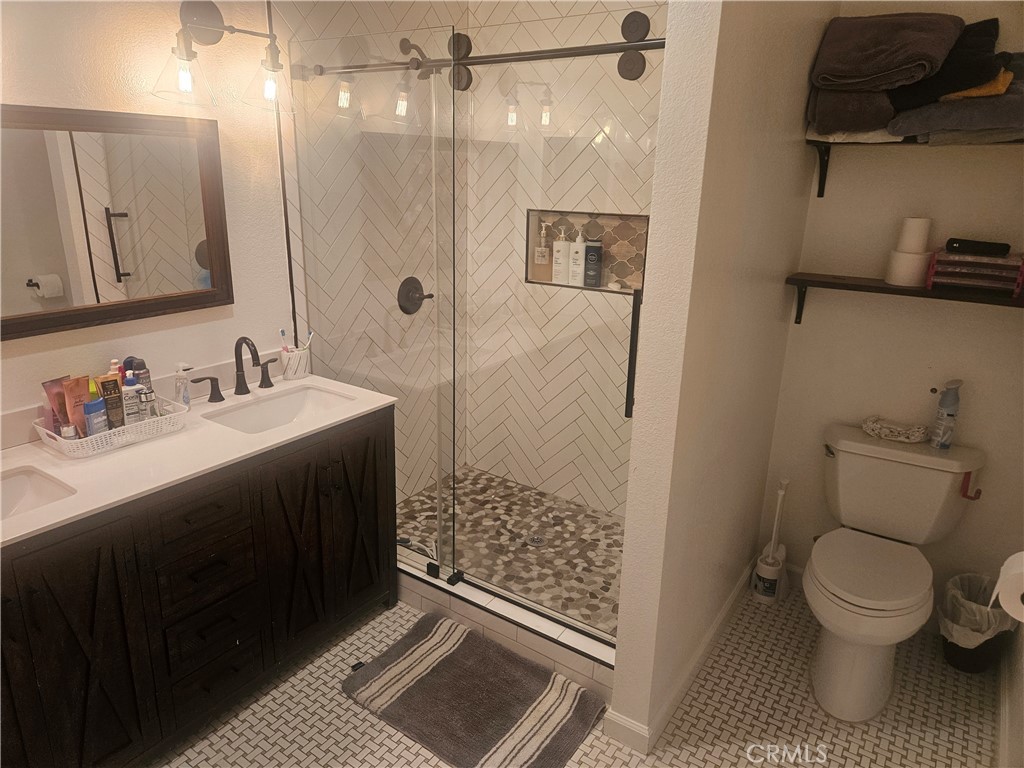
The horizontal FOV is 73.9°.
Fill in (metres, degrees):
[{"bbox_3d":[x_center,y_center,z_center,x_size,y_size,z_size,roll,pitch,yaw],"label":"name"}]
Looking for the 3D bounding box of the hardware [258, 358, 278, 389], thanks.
[{"bbox_3d":[-0.892,-0.041,2.503,0.054,0.091,0.093,12,20,31],"label":"hardware"}]

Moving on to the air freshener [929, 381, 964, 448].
[{"bbox_3d":[1.512,0.104,2.365,0.064,0.244,0.062,-10,21,-31],"label":"air freshener"}]

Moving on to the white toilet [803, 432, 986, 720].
[{"bbox_3d":[1.221,0.612,2.282,0.477,0.719,0.689,12,20,31],"label":"white toilet"}]

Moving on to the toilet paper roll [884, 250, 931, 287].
[{"bbox_3d":[1.350,-0.390,2.316,0.121,0.106,0.121,13,21,33],"label":"toilet paper roll"}]

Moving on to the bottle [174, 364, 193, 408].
[{"bbox_3d":[-1.122,0.006,2.332,0.045,0.166,0.057,13,21,33],"label":"bottle"}]

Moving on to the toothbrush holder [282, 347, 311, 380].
[{"bbox_3d":[-0.823,-0.074,2.596,0.089,0.105,0.103,12,20,31],"label":"toothbrush holder"}]

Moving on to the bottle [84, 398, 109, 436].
[{"bbox_3d":[-1.168,0.108,1.911,0.032,0.132,0.052,6,18,14],"label":"bottle"}]

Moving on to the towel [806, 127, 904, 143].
[{"bbox_3d":[1.145,-0.814,2.249,0.290,0.041,0.207,12,20,31],"label":"towel"}]

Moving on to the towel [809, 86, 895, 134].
[{"bbox_3d":[1.131,-0.887,2.237,0.251,0.133,0.202,12,20,31],"label":"towel"}]

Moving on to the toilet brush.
[{"bbox_3d":[1.084,0.639,2.778,0.114,0.517,0.129,17,23,41],"label":"toilet brush"}]

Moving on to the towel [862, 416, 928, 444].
[{"bbox_3d":[1.366,0.167,2.432,0.202,0.049,0.079,12,20,31],"label":"towel"}]

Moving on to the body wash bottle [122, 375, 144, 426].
[{"bbox_3d":[-1.194,0.043,2.170,0.048,0.183,0.072,13,21,33],"label":"body wash bottle"}]

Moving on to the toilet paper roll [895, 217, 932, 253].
[{"bbox_3d":[1.352,-0.500,2.281,0.084,0.104,0.084,13,21,33],"label":"toilet paper roll"}]

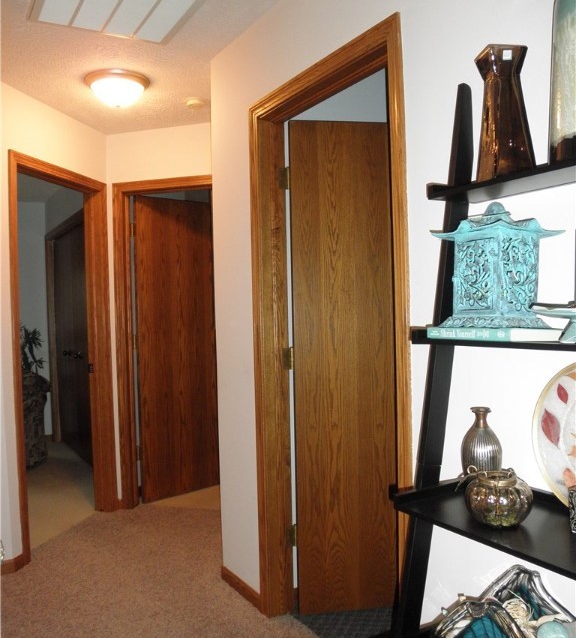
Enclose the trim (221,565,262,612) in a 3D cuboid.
[{"bbox_3d":[-0.205,1.203,2.793,0.017,0.068,0.400,-2,1,-30],"label":"trim"}]

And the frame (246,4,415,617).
[{"bbox_3d":[0.166,0.179,2.219,0.145,2.106,0.953,-2,1,-30],"label":"frame"}]

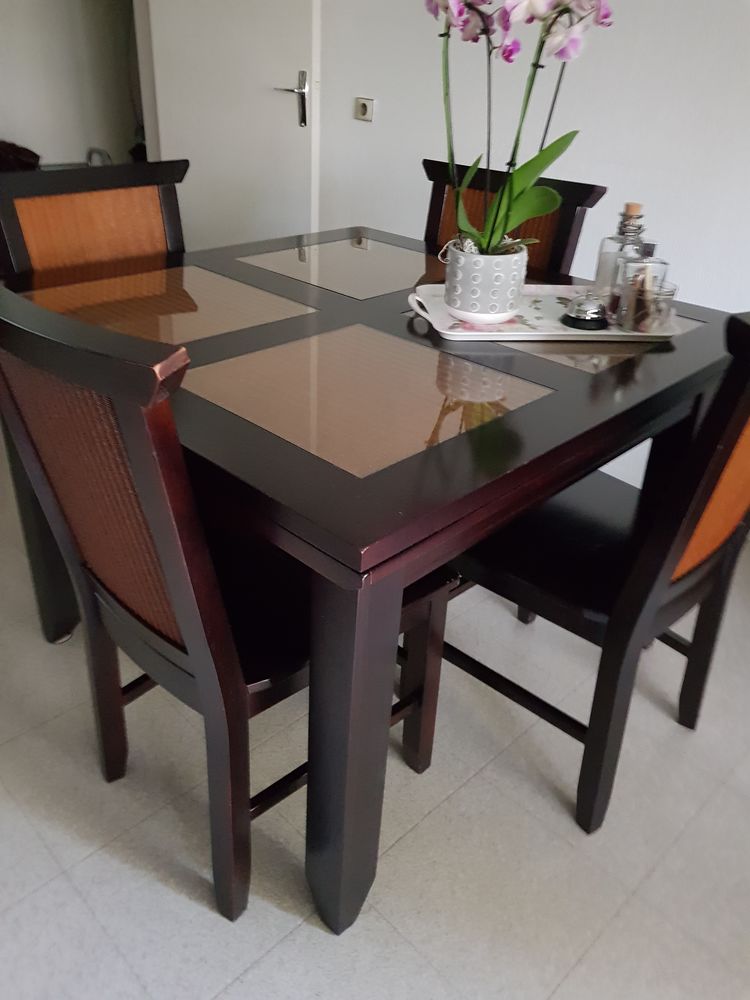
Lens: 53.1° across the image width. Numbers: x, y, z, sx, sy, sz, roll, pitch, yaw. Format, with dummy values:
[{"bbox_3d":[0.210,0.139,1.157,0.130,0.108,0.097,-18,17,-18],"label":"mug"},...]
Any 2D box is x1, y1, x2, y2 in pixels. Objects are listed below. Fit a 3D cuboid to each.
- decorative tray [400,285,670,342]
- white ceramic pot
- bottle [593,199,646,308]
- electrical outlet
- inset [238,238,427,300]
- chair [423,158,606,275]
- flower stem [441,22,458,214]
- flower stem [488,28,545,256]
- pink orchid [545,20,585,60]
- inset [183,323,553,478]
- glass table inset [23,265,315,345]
[{"bbox_3d":[0.292,-0.350,1.388,0.470,0.027,0.318,-1,30,-7],"label":"decorative tray"},{"bbox_3d":[0.195,-0.387,1.340,0.136,0.119,0.136,2,30,-1],"label":"white ceramic pot"},{"bbox_3d":[0.469,-0.461,1.425,0.085,0.187,0.085,2,30,-1],"label":"bottle"},{"bbox_3d":[-0.042,-1.459,2.809,0.081,0.081,0.013,28,38,35],"label":"electrical outlet"},{"bbox_3d":[-0.026,-0.531,1.699,0.404,0.006,0.417,28,38,35],"label":"inset"},{"bbox_3d":[0.147,-0.297,1.893,0.505,0.950,0.530,28,38,35],"label":"chair"},{"bbox_3d":[0.124,-0.605,1.213,0.020,0.281,0.015,-6,30,3],"label":"flower stem"},{"bbox_3d":[0.229,-0.578,1.224,0.022,0.336,0.018,9,29,-5],"label":"flower stem"},{"bbox_3d":[0.293,-0.705,1.154,0.062,0.055,0.040,26,37,34],"label":"pink orchid"},{"bbox_3d":[-0.022,-0.165,1.073,0.405,0.006,0.403,28,38,35],"label":"inset"},{"bbox_3d":[-0.386,-0.356,1.364,0.404,0.006,0.403,28,38,35],"label":"glass table inset"}]

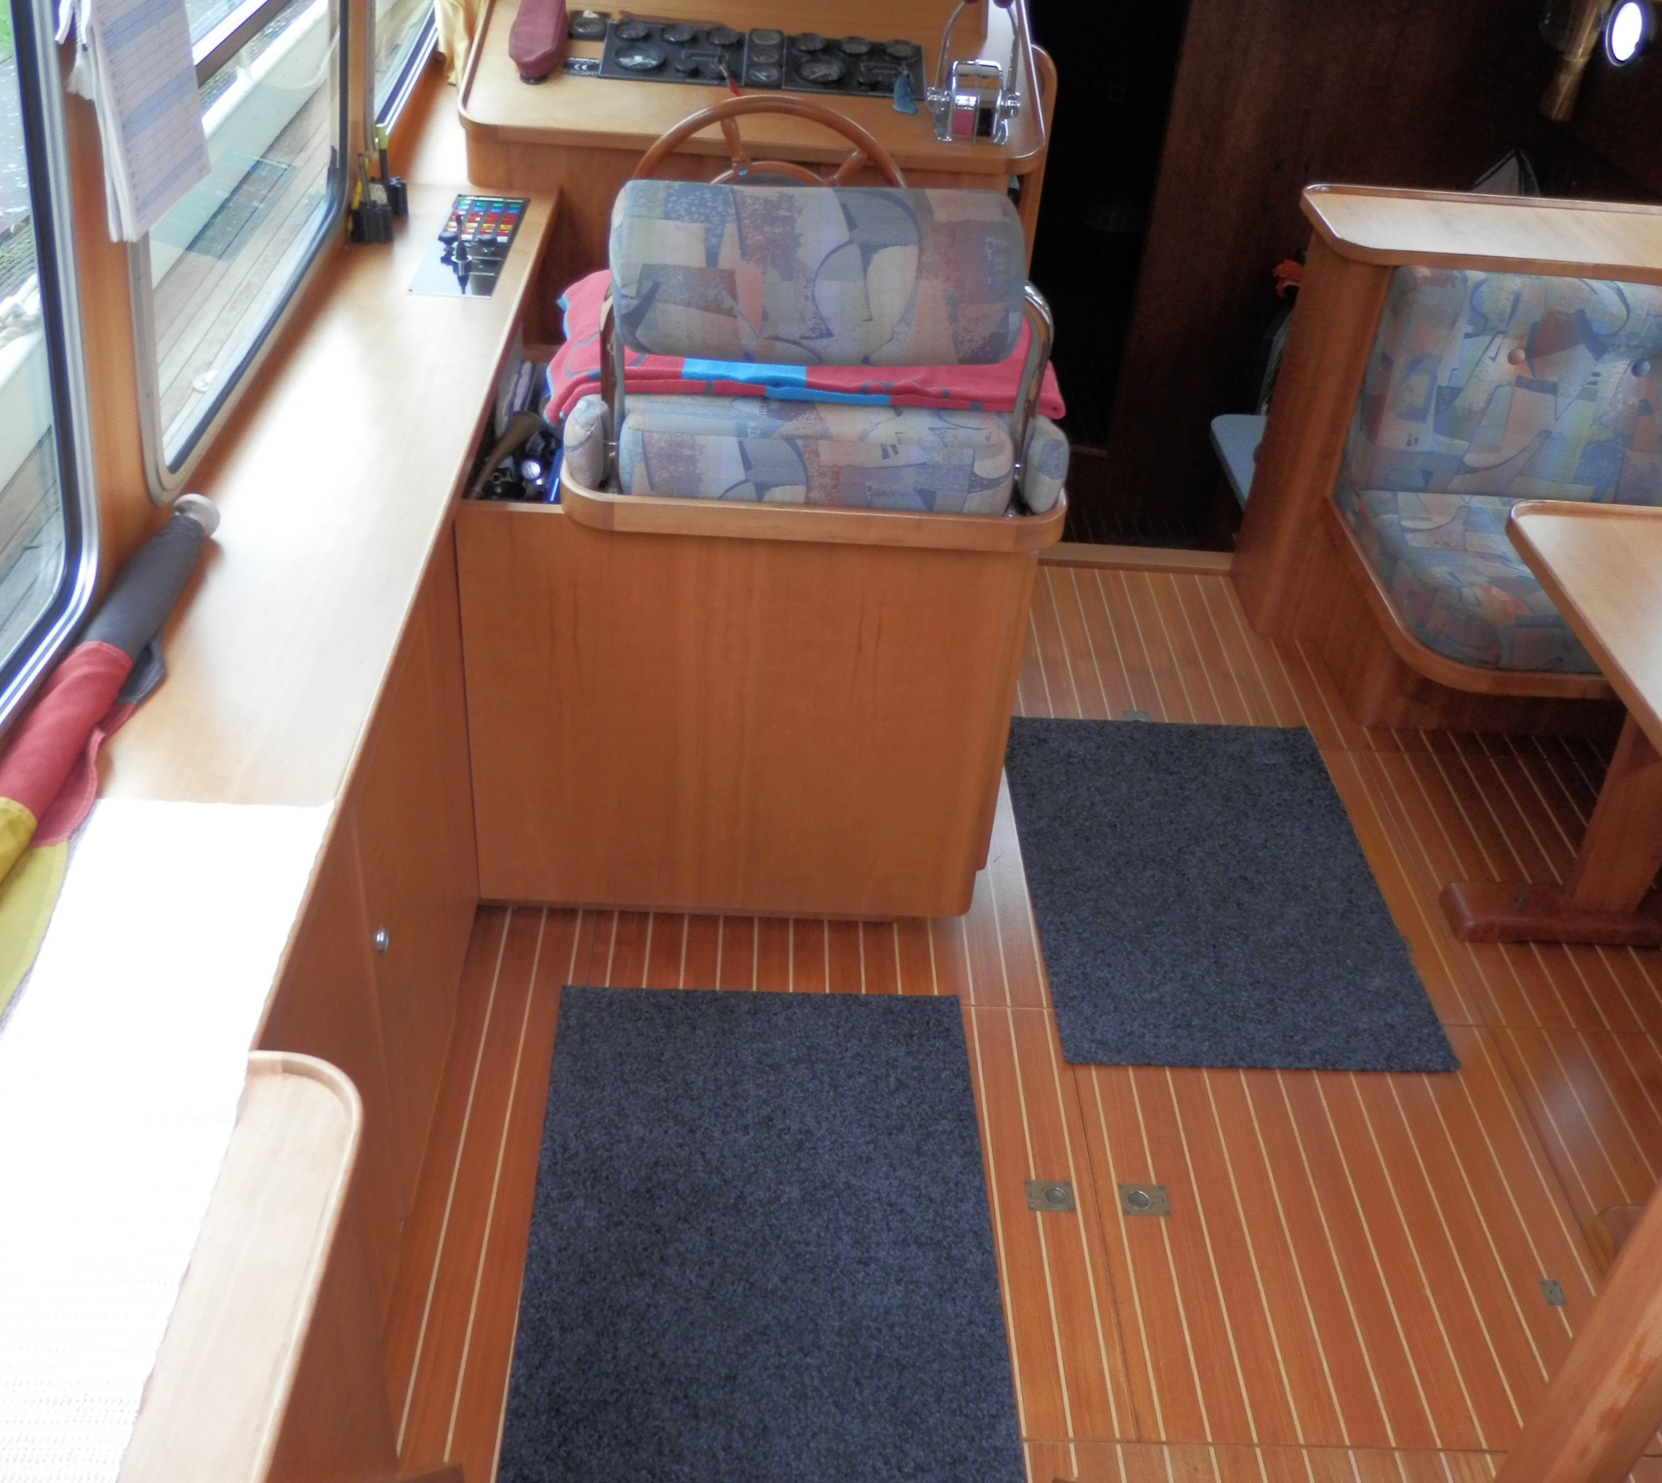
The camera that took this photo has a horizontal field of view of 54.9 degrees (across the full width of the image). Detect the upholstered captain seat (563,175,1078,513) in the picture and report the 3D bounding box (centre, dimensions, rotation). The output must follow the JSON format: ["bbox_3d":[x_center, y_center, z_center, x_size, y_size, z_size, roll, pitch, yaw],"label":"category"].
[{"bbox_3d":[-0.011,-0.614,2.165,0.647,0.396,0.524,2,37,-3],"label":"upholstered captain seat"}]

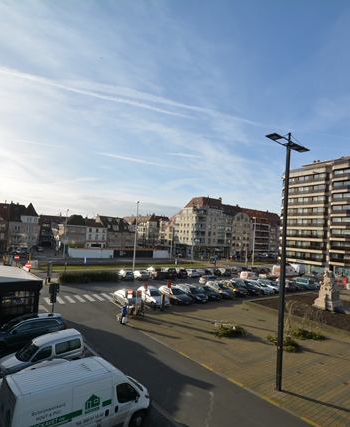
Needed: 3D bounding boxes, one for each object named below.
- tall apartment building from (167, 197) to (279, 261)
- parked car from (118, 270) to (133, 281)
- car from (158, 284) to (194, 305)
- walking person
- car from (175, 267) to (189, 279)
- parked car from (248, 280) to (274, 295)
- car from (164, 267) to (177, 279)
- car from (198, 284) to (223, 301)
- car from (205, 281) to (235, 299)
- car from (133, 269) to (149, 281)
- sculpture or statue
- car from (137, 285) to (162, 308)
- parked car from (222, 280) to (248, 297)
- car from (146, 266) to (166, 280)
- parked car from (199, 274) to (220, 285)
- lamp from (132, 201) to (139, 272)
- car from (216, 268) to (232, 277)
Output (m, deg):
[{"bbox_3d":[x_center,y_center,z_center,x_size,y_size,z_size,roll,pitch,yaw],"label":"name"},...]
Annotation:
[{"bbox_3d":[24.810,7.695,123.968,53.350,23.000,17.000,6,-4,-35],"label":"tall apartment building"},{"bbox_3d":[-8.344,10.093,43.917,1.700,1.500,3.950,6,-4,-35],"label":"parked car"},{"bbox_3d":[0.044,9.717,31.991,1.780,1.460,4.300,6,-5,-37],"label":"car"},{"bbox_3d":[-4.192,8.393,22.419,0.550,1.760,0.420,6,-4,-30],"label":"walking person"},{"bbox_3d":[0.890,10.378,47.368,1.800,1.600,4.300,5,-4,-32],"label":"car"},{"bbox_3d":[11.912,10.493,38.089,1.780,1.480,4.300,6,-5,-34],"label":"parked car"},{"bbox_3d":[-1.623,10.838,48.867,1.800,1.650,4.300,6,-4,-35],"label":"car"},{"bbox_3d":[3.974,9.720,33.129,1.780,1.450,4.350,6,-5,-34],"label":"car"},{"bbox_3d":[5.917,9.897,34.628,1.780,1.520,4.350,6,-4,-33],"label":"car"},{"bbox_3d":[-5.435,9.852,43.364,1.770,1.470,4.250,5,-4,-32],"label":"car"},{"bbox_3d":[17.398,8.476,30.245,2.200,4.500,2.300,6,-4,-32],"label":"sculpture or statue"},{"bbox_3d":[-2.255,9.056,28.722,1.770,1.470,4.200,5,-4,-33],"label":"car"},{"bbox_3d":[8.380,10.738,38.421,1.740,1.500,4.000,6,-4,-35],"label":"parked car"},{"bbox_3d":[-3.128,9.885,44.385,1.820,1.780,5.100,5,-4,-29],"label":"car"},{"bbox_3d":[6.280,11.058,44.552,4.400,1.550,1.780,6,-4,-35],"label":"parked car"},{"bbox_3d":[-6.943,4.334,48.193,0.500,12.900,0.800,6,-5,-34],"label":"lamp"},{"bbox_3d":[8.789,11.148,50.912,1.800,1.500,4.250,6,-4,-33],"label":"car"}]

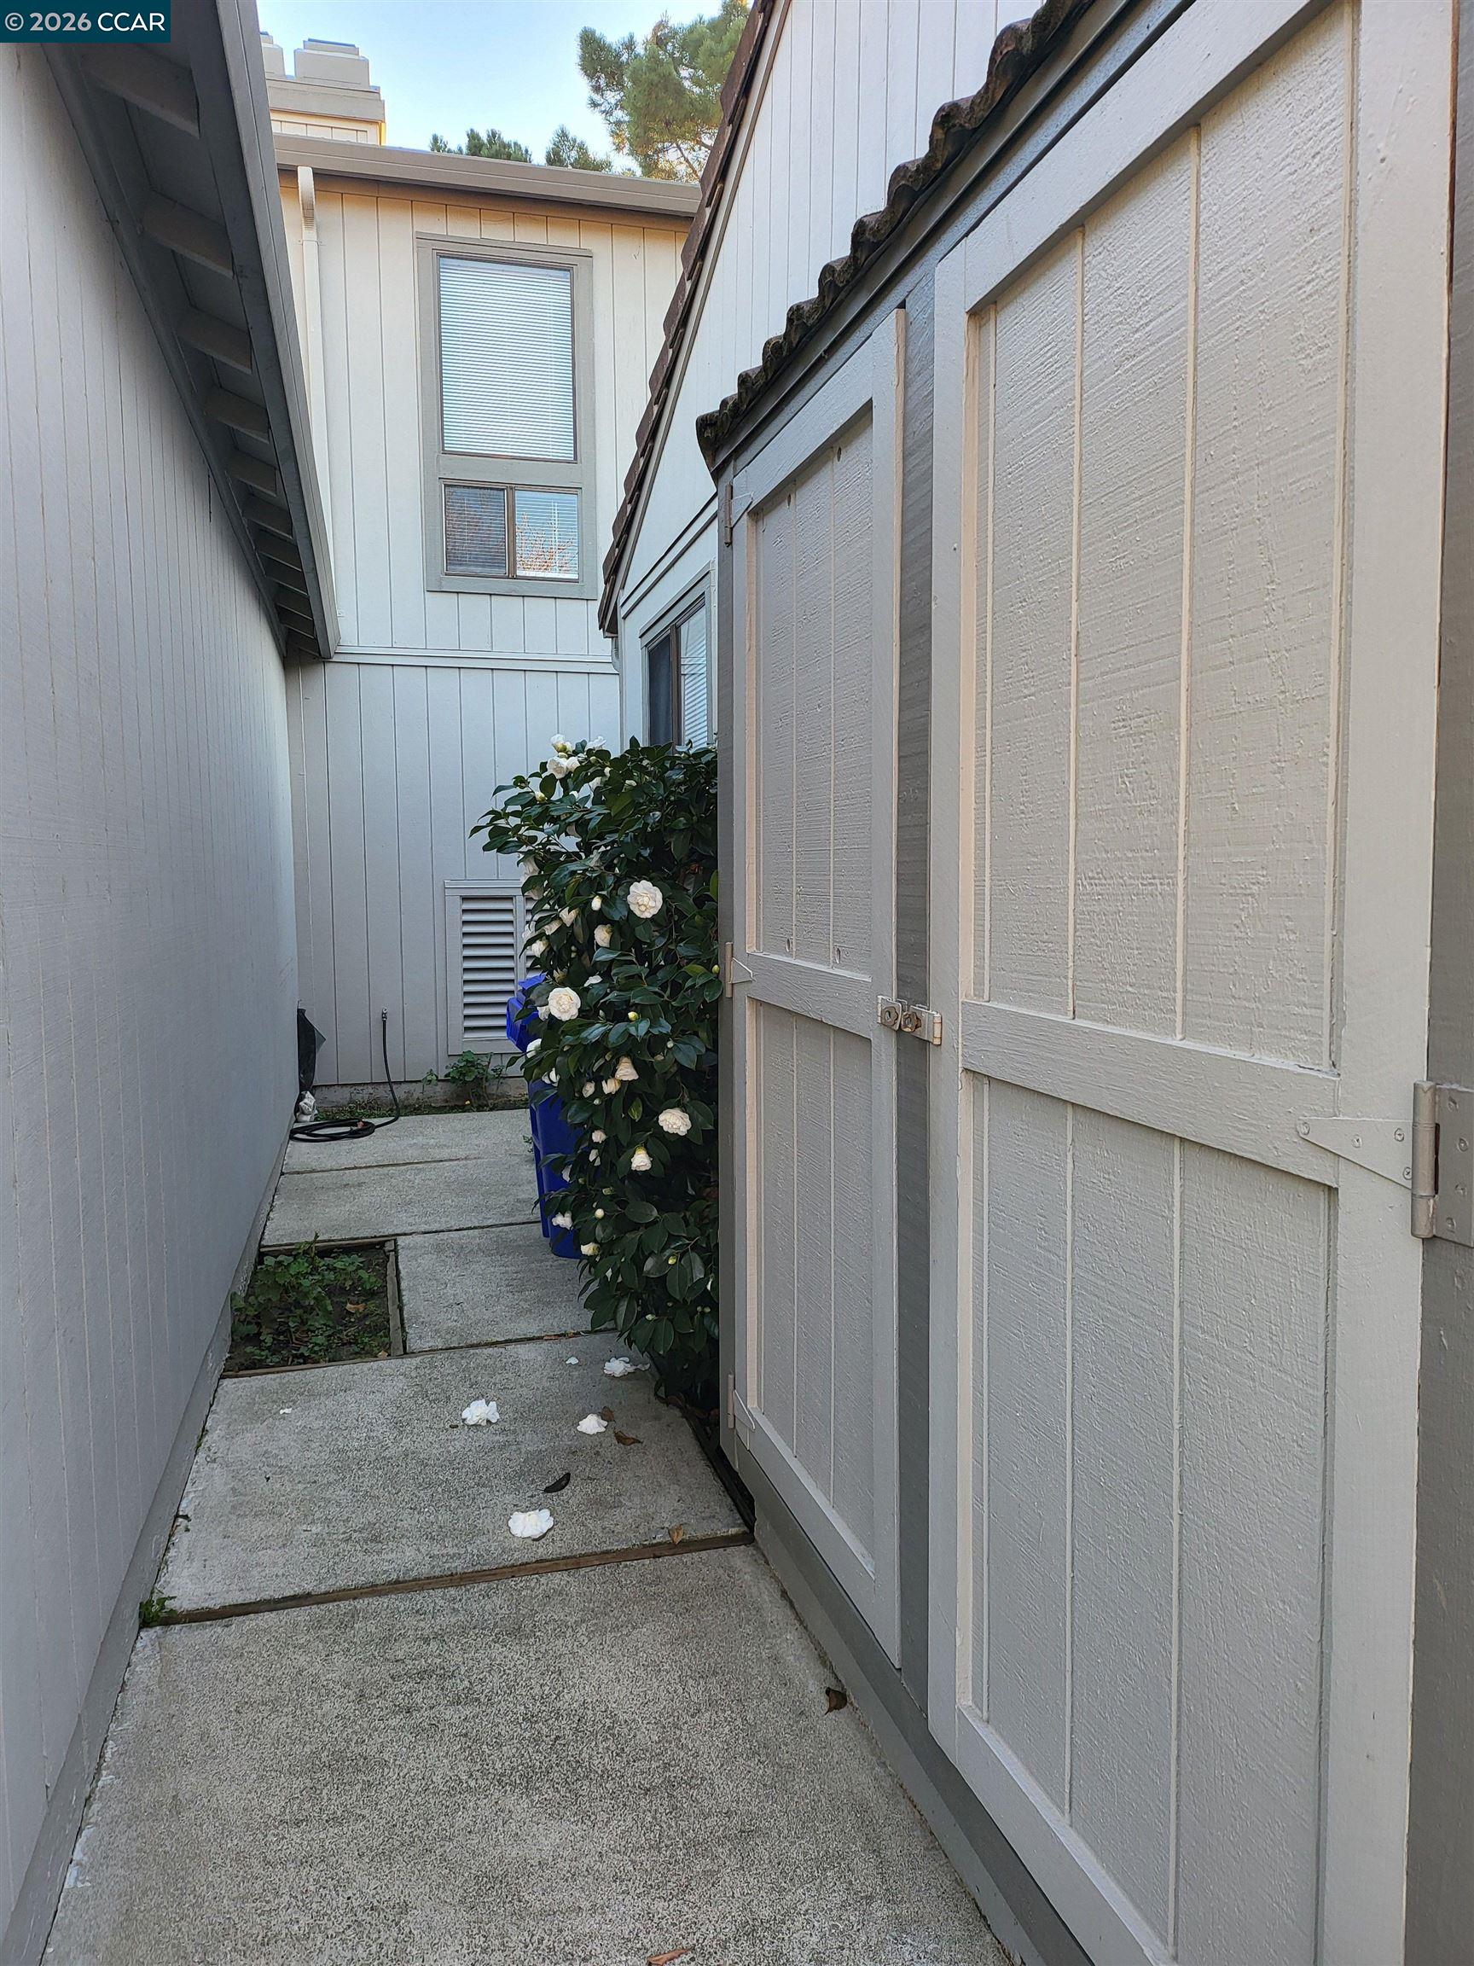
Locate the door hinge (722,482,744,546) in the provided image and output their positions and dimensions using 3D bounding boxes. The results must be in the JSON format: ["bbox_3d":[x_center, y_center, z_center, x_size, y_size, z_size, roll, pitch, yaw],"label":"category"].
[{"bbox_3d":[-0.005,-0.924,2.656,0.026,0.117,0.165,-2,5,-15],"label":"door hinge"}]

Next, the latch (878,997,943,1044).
[{"bbox_3d":[0.230,0.048,1.856,0.030,0.041,0.185,-2,5,-15],"label":"latch"}]

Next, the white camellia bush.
[{"bbox_3d":[-0.156,0.231,3.664,0.980,1.750,1.200,-2,5,-15],"label":"white camellia bush"}]

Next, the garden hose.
[{"bbox_3d":[-2.240,0.509,7.771,0.585,0.570,1.190,-2,5,-15],"label":"garden hose"}]

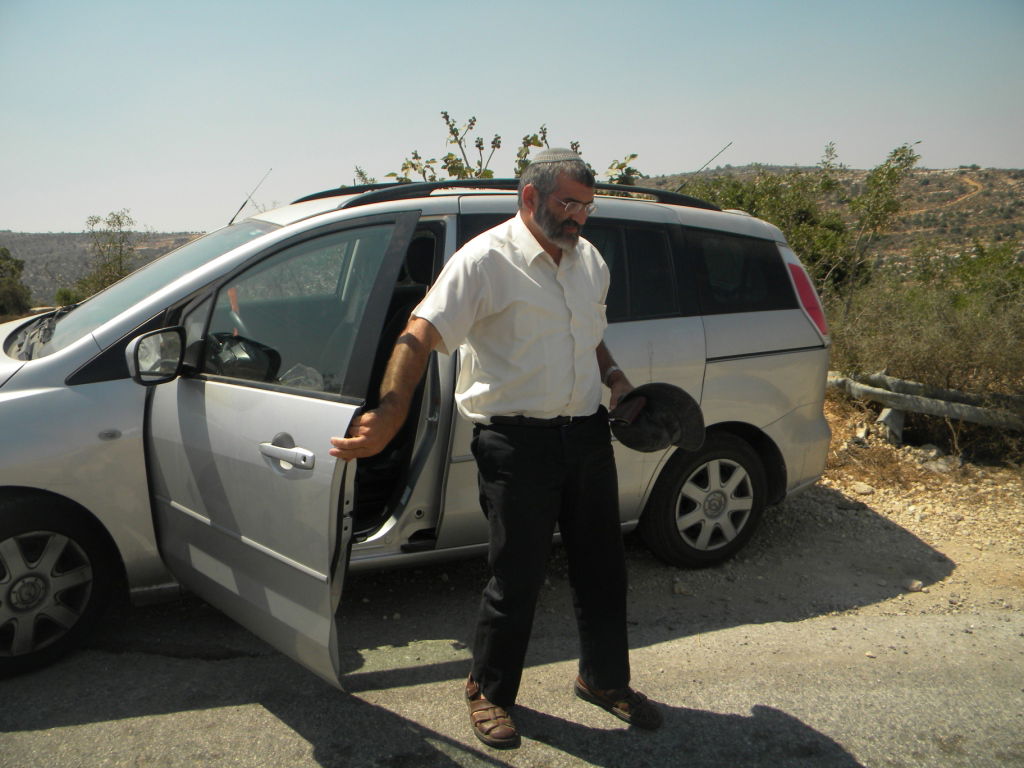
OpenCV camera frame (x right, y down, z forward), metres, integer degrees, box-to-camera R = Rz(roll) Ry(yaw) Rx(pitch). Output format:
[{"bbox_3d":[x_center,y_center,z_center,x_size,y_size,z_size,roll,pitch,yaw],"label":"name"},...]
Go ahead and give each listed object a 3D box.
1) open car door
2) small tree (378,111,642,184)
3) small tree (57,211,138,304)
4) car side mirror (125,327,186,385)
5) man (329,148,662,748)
[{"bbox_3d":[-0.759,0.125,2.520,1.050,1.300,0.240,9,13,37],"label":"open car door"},{"bbox_3d":[-0.022,-0.900,6.442,2.050,2.450,1.800,1,10,0],"label":"small tree"},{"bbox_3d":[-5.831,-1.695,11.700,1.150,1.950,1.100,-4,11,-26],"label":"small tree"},{"bbox_3d":[-1.093,-0.086,2.540,0.115,0.180,0.200,7,11,28],"label":"car side mirror"},{"bbox_3d":[-0.078,0.214,2.391,0.900,1.740,0.520,-5,12,-31],"label":"man"}]

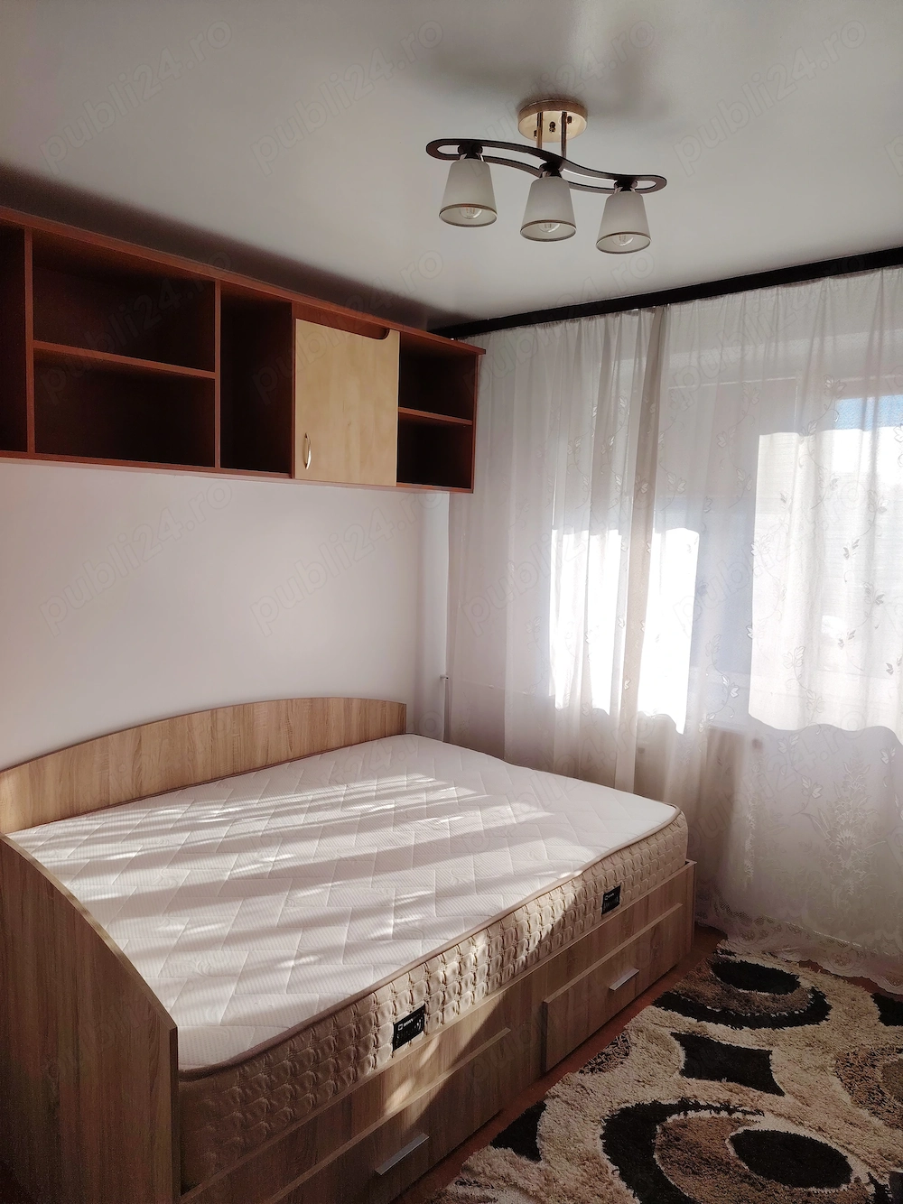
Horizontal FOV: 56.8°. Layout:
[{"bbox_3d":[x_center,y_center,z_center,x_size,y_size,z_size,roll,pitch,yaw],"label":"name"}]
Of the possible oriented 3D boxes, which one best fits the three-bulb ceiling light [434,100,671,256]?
[{"bbox_3d":[0.218,-0.935,1.825,0.556,0.242,0.151,0,6,-22],"label":"three-bulb ceiling light"}]

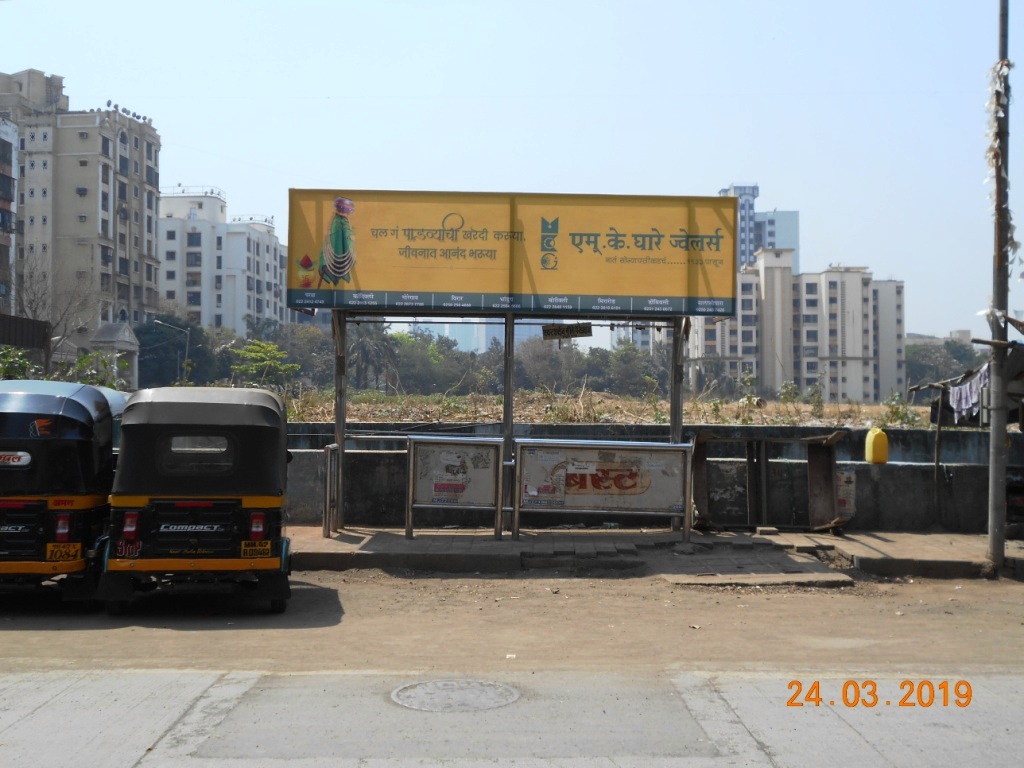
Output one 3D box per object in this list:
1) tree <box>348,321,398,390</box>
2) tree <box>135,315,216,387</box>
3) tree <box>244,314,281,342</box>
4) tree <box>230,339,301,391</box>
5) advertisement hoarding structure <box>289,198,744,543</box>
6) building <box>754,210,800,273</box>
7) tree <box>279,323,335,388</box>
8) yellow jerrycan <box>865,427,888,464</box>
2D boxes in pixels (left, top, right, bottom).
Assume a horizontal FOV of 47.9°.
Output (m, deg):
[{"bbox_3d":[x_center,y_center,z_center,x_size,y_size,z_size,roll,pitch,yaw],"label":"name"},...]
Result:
[{"bbox_3d":[-15.606,-2.873,130.000,5.600,8.600,5.500,1,-1,0],"label":"tree"},{"bbox_3d":[-32.667,-2.476,112.000,8.000,8.500,7.500,1,-1,0],"label":"tree"},{"bbox_3d":[-32.007,-3.528,148.000,4.800,10.800,4.800,1,-1,0],"label":"tree"},{"bbox_3d":[-8.546,-0.503,40.000,2.400,2.250,2.300,1,-1,0],"label":"tree"},{"bbox_3d":[0.000,-0.198,12.350,4.570,3.520,1.300,1,-1,0],"label":"advertisement hoarding structure"},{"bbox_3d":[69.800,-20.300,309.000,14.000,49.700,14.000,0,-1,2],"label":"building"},{"bbox_3d":[-22.800,-2.496,128.000,6.300,8.600,6.000,1,-1,0],"label":"tree"},{"bbox_3d":[4.205,0.712,13.300,0.210,0.420,0.200,2,-1,-28],"label":"yellow jerrycan"}]

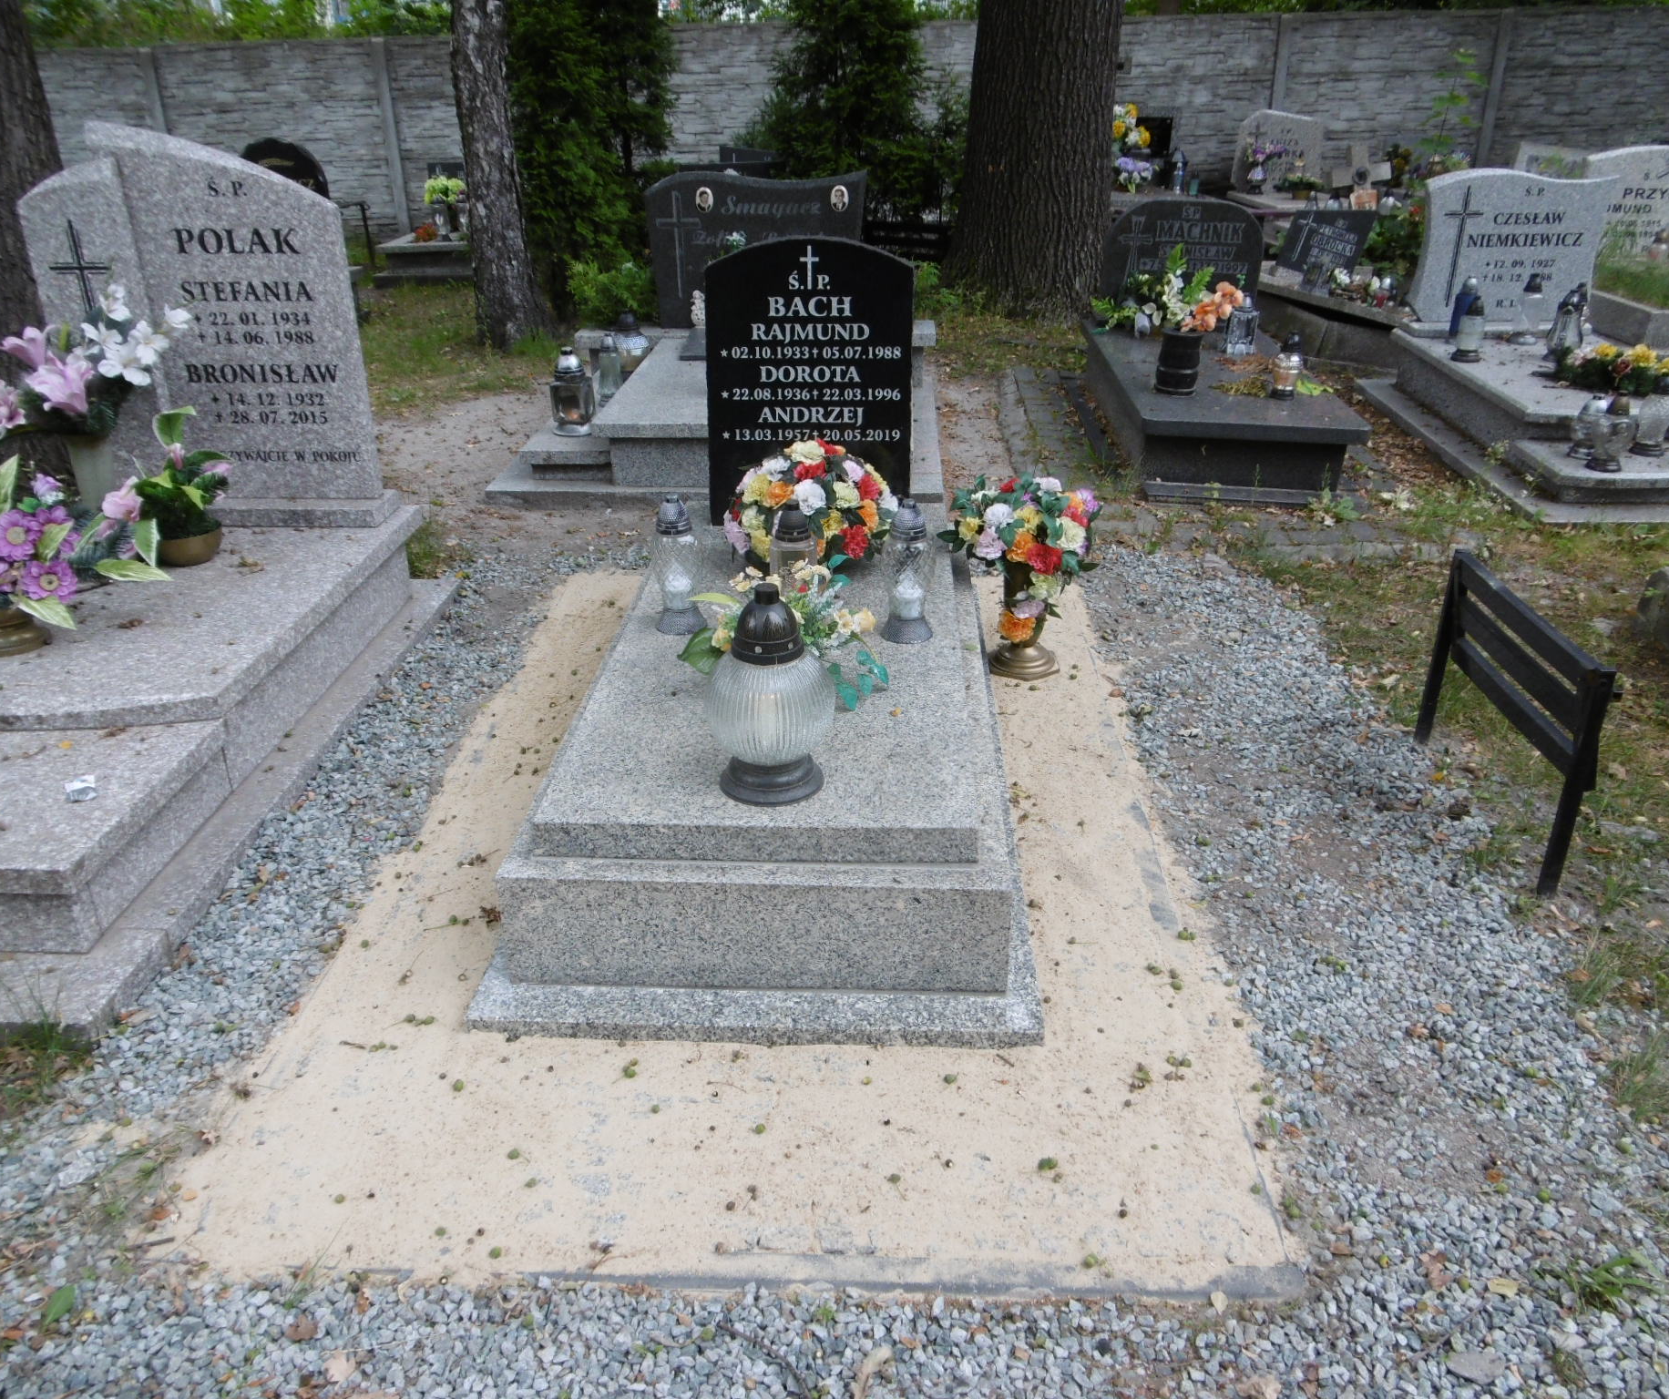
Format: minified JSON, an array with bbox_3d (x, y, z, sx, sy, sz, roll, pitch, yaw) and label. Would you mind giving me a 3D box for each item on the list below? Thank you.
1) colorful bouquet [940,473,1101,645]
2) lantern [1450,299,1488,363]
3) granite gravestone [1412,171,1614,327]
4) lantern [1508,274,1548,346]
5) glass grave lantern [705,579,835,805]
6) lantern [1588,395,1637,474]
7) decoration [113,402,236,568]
[{"bbox_3d":[0.501,-0.376,3.454,0.420,0.450,0.370,0,27,3],"label":"colorful bouquet"},{"bbox_3d":[2.806,-1.627,5.682,0.130,0.270,0.130,1,26,3],"label":"lantern"},{"bbox_3d":[3.226,-2.158,6.170,0.880,0.690,0.090,0,27,3],"label":"granite gravestone"},{"bbox_3d":[3.235,-1.817,6.022,0.130,0.285,0.130,0,27,3],"label":"lantern"},{"bbox_3d":[-0.112,-0.016,2.311,0.225,0.390,0.225,0,27,3],"label":"glass grave lantern"},{"bbox_3d":[2.785,-0.957,4.632,0.140,0.250,0.135,0,27,3],"label":"lantern"},{"bbox_3d":[-1.786,-0.579,3.502,0.310,0.400,0.290,0,27,3],"label":"decoration"}]

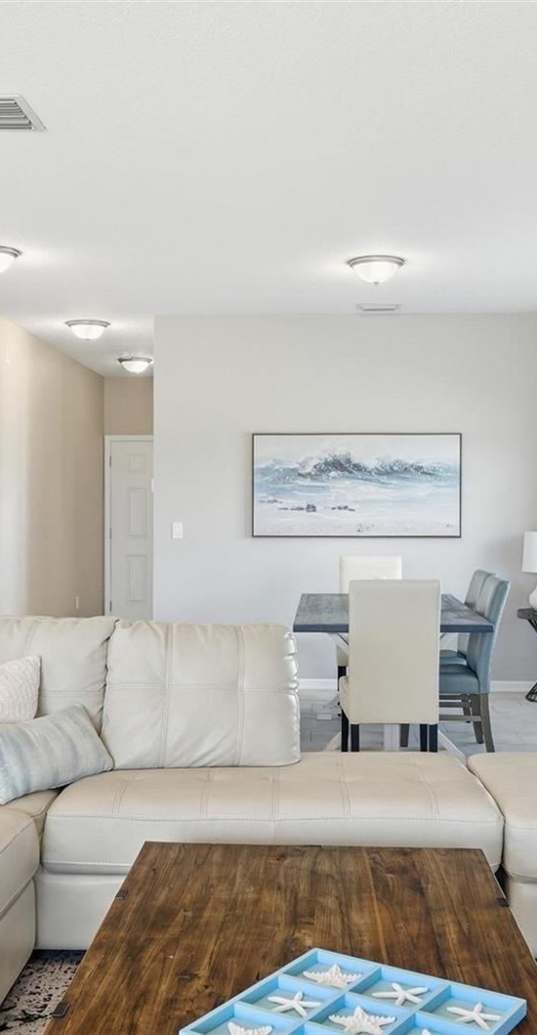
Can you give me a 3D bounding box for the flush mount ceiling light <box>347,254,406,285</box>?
[{"bbox_3d":[0.609,-1.381,5.862,0.335,0.155,0.335,0,1,3],"label":"flush mount ceiling light"}]

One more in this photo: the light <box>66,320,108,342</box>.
[{"bbox_3d":[-1.382,-1.410,7.953,0.335,0.142,0.335,0,1,3],"label":"light"}]

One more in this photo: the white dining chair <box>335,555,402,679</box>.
[{"bbox_3d":[0.708,0.774,7.084,0.480,1.000,0.600,0,1,3],"label":"white dining chair"}]

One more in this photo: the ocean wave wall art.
[{"bbox_3d":[0.638,-0.230,7.516,1.510,0.755,0.045,0,1,3],"label":"ocean wave wall art"}]

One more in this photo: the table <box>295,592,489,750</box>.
[{"bbox_3d":[0.668,0.905,6.066,1.000,0.760,1.800,0,1,3],"label":"table"}]

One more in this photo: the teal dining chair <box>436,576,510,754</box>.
[{"bbox_3d":[0.994,0.807,5.677,0.580,0.960,0.480,0,1,3],"label":"teal dining chair"}]

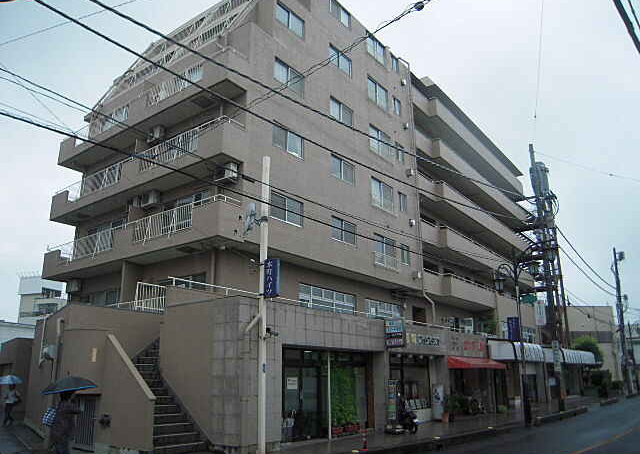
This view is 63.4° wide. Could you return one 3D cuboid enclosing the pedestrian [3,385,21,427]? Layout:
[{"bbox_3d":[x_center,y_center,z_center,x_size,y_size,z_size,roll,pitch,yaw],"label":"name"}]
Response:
[{"bbox_3d":[-11.785,6.781,19.777,0.600,1.580,0.450,14,-22,-39],"label":"pedestrian"}]

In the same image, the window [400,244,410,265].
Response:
[{"bbox_3d":[4.257,1.385,25.726,0.140,0.900,0.800,-13,-21,35],"label":"window"}]

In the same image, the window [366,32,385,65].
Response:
[{"bbox_3d":[2.987,-9.406,27.372,0.150,1.360,1.900,-13,-21,35],"label":"window"}]

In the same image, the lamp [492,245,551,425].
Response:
[{"bbox_3d":[7.857,3.852,19.076,2.200,6.400,0.800,-13,-20,35],"label":"lamp"}]

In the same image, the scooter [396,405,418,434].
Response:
[{"bbox_3d":[2.802,6.260,16.966,0.620,1.050,1.700,4,-18,-16],"label":"scooter"}]

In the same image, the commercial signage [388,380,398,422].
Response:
[{"bbox_3d":[2.385,5.669,16.916,0.330,1.350,0.100,-9,-19,26],"label":"commercial signage"}]

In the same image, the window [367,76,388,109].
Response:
[{"bbox_3d":[2.941,-6.808,26.698,0.140,1.341,1.875,-13,-21,36],"label":"window"}]

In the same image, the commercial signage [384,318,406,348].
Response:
[{"bbox_3d":[2.718,3.794,18.442,0.770,0.950,0.180,-13,-21,36],"label":"commercial signage"}]

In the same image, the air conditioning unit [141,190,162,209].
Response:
[{"bbox_3d":[-6.471,-1.041,19.786,0.760,0.540,0.300,-13,-20,35],"label":"air conditioning unit"}]

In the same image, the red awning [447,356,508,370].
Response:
[{"bbox_3d":[7.427,6.395,24.168,1.000,0.570,4.500,-13,-21,36],"label":"red awning"}]

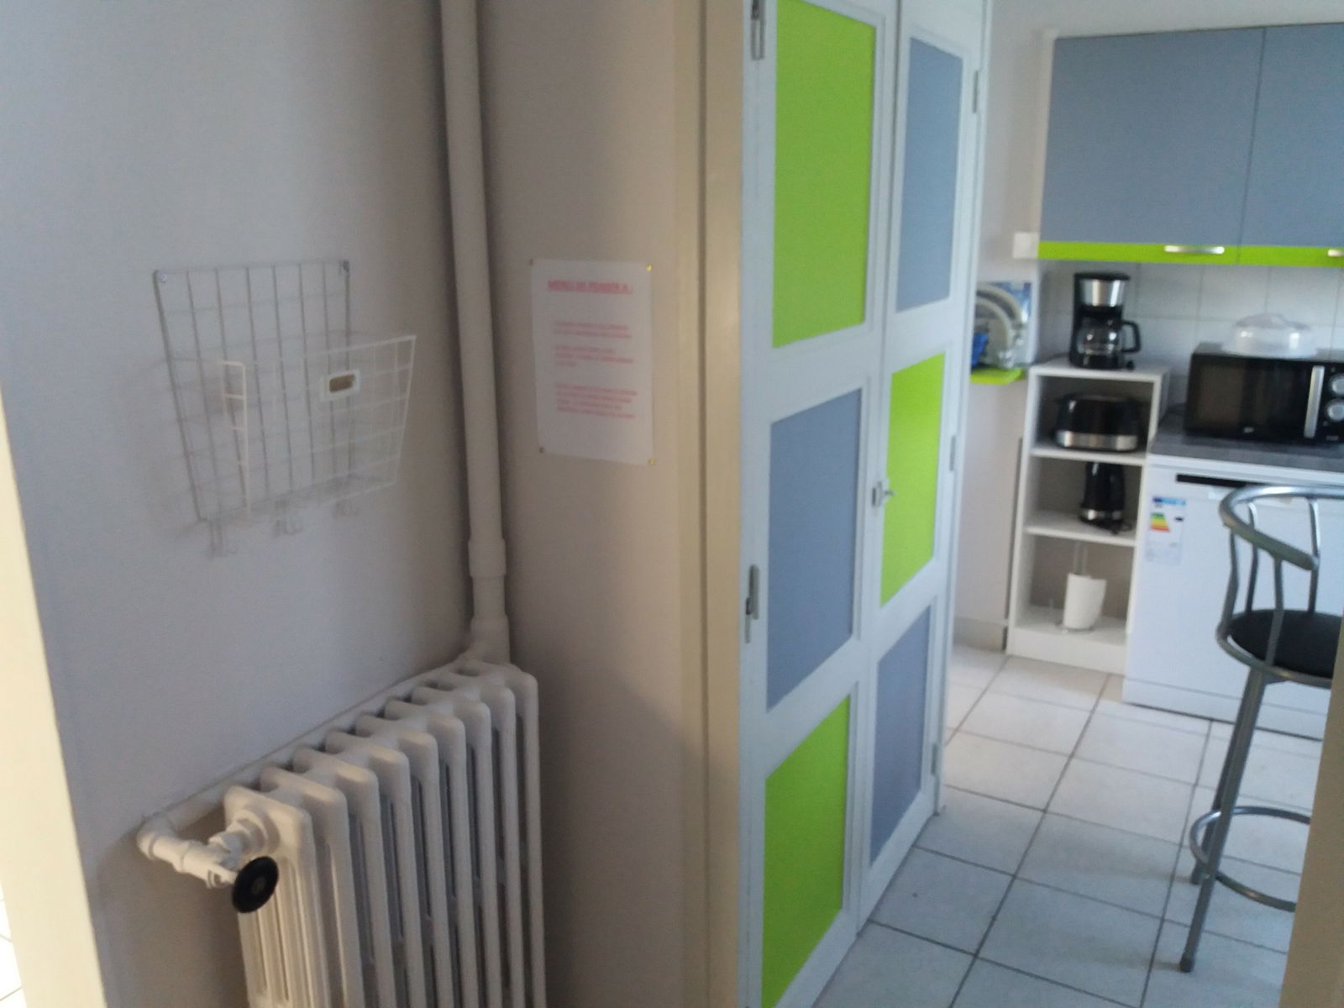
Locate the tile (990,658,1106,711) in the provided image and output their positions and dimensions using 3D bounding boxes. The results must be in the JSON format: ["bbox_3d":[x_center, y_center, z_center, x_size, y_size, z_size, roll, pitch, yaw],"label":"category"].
[{"bbox_3d":[1.305,0.622,3.761,0.336,0.015,0.336,8,18,29],"label":"tile"}]

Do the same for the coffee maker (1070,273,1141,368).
[{"bbox_3d":[1.482,-0.630,3.726,0.205,0.307,0.215,4,16,18],"label":"coffee maker"}]

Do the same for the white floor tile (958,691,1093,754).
[{"bbox_3d":[1.132,0.703,3.479,0.336,0.015,0.336,8,18,29],"label":"white floor tile"}]

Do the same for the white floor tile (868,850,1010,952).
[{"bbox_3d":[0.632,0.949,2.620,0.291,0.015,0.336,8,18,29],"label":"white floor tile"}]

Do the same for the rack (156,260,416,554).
[{"bbox_3d":[-0.455,-0.123,1.367,0.137,0.346,0.290,8,18,29],"label":"rack"}]

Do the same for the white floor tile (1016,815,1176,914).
[{"bbox_3d":[1.079,0.908,2.746,0.336,0.015,0.336,8,18,29],"label":"white floor tile"}]

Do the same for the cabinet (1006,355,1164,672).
[{"bbox_3d":[1.492,0.029,3.889,0.413,1.054,0.341,8,18,29],"label":"cabinet"}]

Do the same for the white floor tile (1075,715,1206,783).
[{"bbox_3d":[1.426,0.746,3.311,0.336,0.015,0.336,8,18,29],"label":"white floor tile"}]

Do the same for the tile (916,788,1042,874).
[{"bbox_3d":[0.795,0.866,2.909,0.315,0.015,0.336,8,18,29],"label":"tile"}]

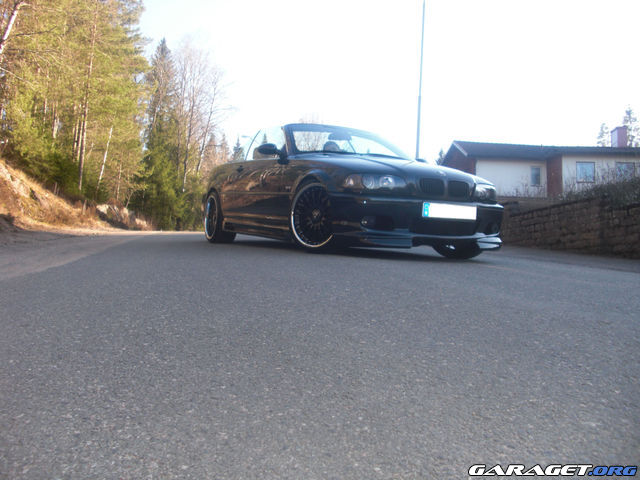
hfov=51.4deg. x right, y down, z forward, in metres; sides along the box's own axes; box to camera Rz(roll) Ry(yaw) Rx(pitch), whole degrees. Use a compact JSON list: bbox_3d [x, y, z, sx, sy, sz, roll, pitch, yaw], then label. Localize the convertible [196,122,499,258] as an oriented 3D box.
[{"bbox_3d":[0.021,-0.541,7.205,1.800,1.320,4.500,3,0,-28],"label":"convertible"}]

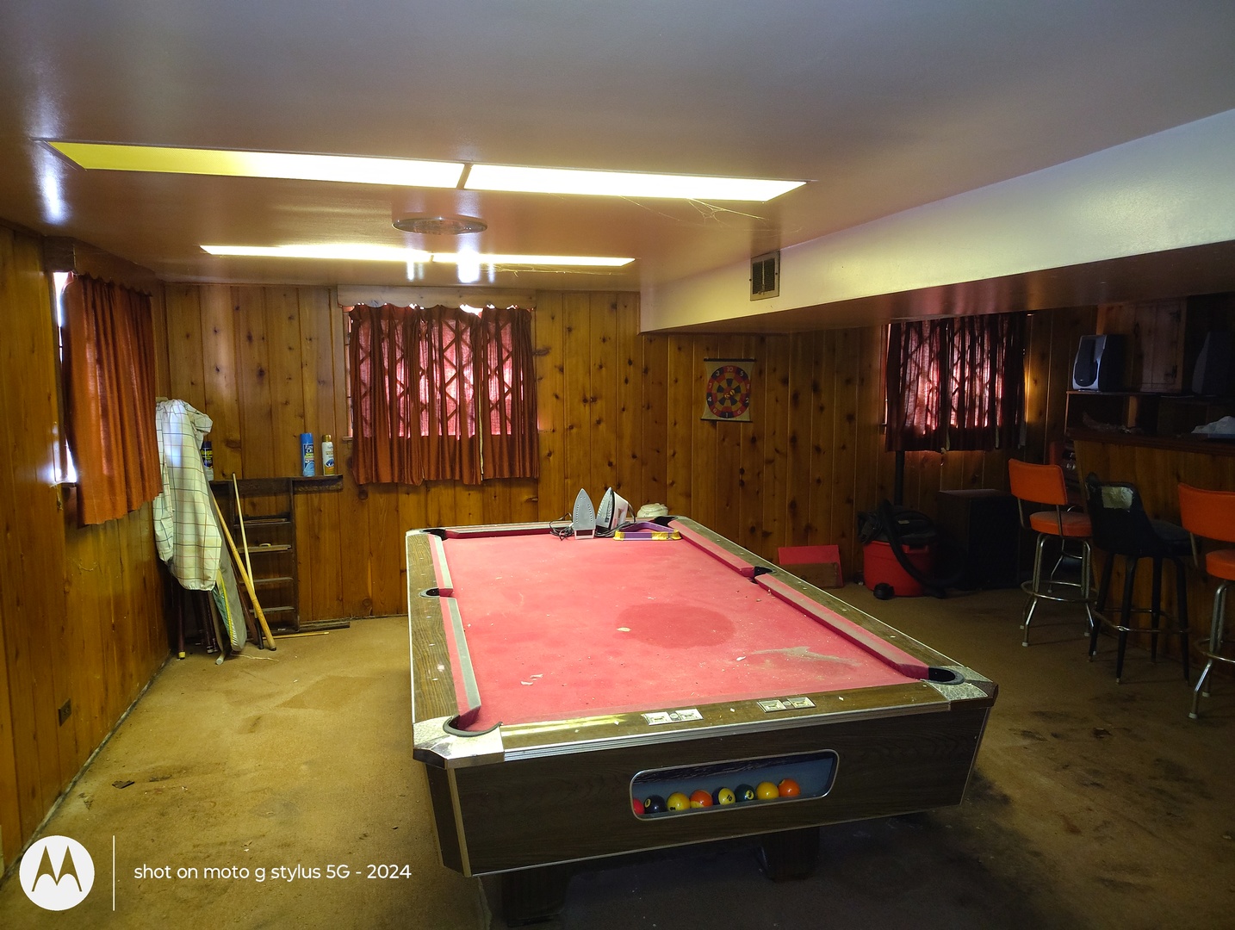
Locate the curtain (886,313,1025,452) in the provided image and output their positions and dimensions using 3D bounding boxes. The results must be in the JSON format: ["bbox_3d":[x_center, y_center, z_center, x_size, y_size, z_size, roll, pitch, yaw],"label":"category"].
[{"bbox_3d":[2.478,-0.620,6.231,1.155,1.057,0.100,-2,7,-14],"label":"curtain"}]

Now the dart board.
[{"bbox_3d":[0.762,-0.507,5.881,0.370,0.425,0.025,-2,7,-14],"label":"dart board"}]

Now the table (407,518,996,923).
[{"bbox_3d":[-0.031,0.842,3.268,1.474,0.795,2.628,-2,7,-14],"label":"table"}]

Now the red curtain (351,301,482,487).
[{"bbox_3d":[-1.237,-0.420,5.346,0.773,1.124,0.100,-2,7,-14],"label":"red curtain"}]

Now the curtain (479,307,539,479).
[{"bbox_3d":[-0.689,-0.449,5.476,0.370,1.087,0.100,-2,7,-14],"label":"curtain"}]

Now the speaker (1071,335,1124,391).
[{"bbox_3d":[3.547,-0.748,6.302,0.270,0.415,0.240,-3,7,-22],"label":"speaker"}]

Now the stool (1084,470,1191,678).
[{"bbox_3d":[2.719,0.581,4.463,0.420,1.020,0.410,-1,7,-4],"label":"stool"}]

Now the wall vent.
[{"bbox_3d":[0.626,-0.810,3.692,0.025,0.188,0.302,-2,7,-14],"label":"wall vent"}]

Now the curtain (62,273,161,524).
[{"bbox_3d":[-2.232,-0.297,3.844,0.110,1.020,1.090,-2,7,-14],"label":"curtain"}]

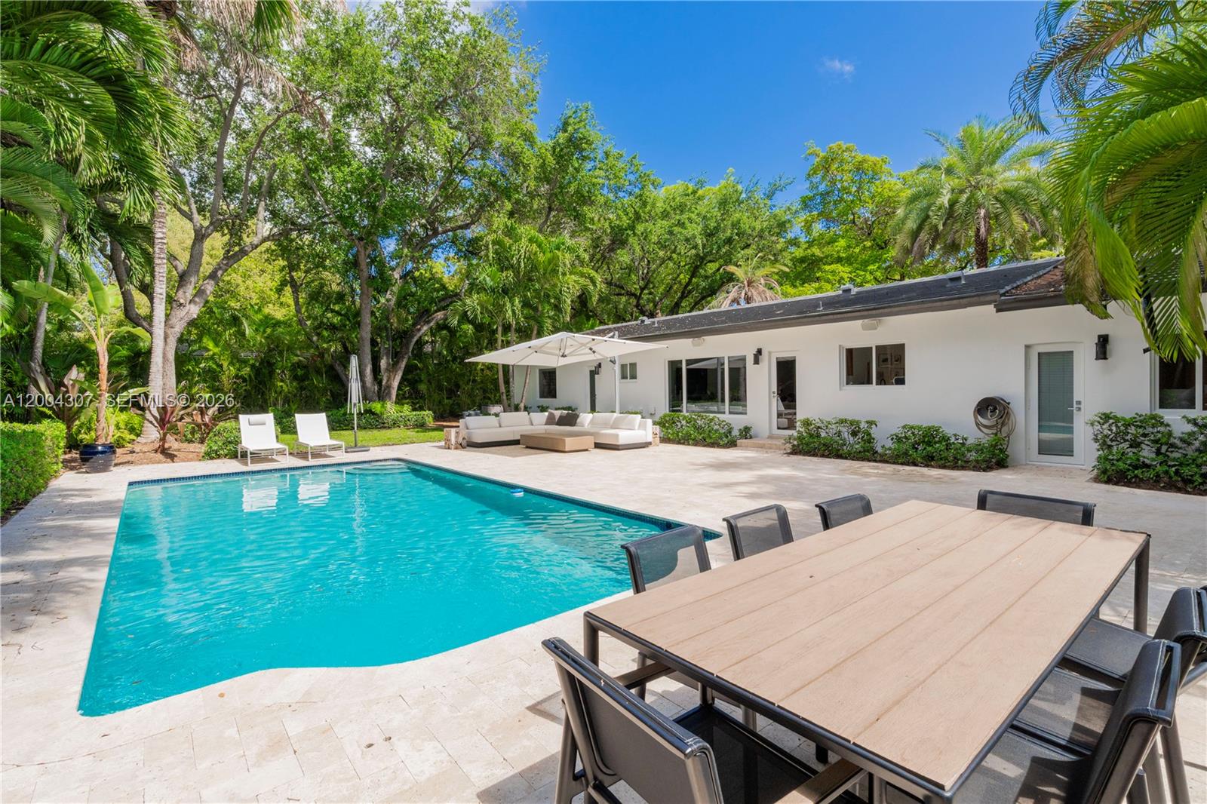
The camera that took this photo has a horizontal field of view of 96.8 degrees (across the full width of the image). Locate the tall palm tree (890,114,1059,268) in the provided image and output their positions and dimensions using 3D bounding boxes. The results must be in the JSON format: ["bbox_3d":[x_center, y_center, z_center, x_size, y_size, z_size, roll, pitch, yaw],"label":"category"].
[{"bbox_3d":[15.285,-5.493,21.905,5.400,12.360,5.400,0,1,35],"label":"tall palm tree"}]

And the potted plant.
[{"bbox_3d":[-10.503,-0.676,10.798,1.750,4.160,1.500,-2,2,-43],"label":"potted plant"}]

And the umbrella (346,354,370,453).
[{"bbox_3d":[-6.565,0.011,14.307,0.540,2.560,0.540,-1,1,20],"label":"umbrella"}]

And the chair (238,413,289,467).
[{"bbox_3d":[-7.628,0.812,11.989,0.710,1.030,1.800,-2,2,-40],"label":"chair"}]

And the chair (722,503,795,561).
[{"bbox_3d":[0.950,0.952,2.483,0.570,0.800,0.610,-2,1,-39],"label":"chair"}]

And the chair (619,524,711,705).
[{"bbox_3d":[0.486,1.018,2.213,0.570,0.830,0.640,-2,2,-39],"label":"chair"}]

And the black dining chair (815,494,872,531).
[{"bbox_3d":[1.601,0.981,2.932,0.570,0.830,0.630,-2,2,-34],"label":"black dining chair"}]

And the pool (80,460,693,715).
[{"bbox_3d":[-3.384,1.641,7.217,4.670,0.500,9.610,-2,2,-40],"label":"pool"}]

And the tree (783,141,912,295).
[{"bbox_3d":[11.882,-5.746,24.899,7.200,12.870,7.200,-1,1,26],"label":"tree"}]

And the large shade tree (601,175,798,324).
[{"bbox_3d":[4.652,-5.516,27.877,10.300,12.600,10.000,-1,1,10],"label":"large shade tree"}]

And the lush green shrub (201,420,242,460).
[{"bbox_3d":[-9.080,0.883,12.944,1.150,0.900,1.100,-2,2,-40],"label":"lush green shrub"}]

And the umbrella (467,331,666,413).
[{"bbox_3d":[-0.786,-0.354,13.883,3.700,3.100,3.850,0,2,37],"label":"umbrella"}]

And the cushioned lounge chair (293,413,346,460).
[{"bbox_3d":[-6.929,0.815,13.057,0.730,1.020,1.680,-2,2,-40],"label":"cushioned lounge chair"}]

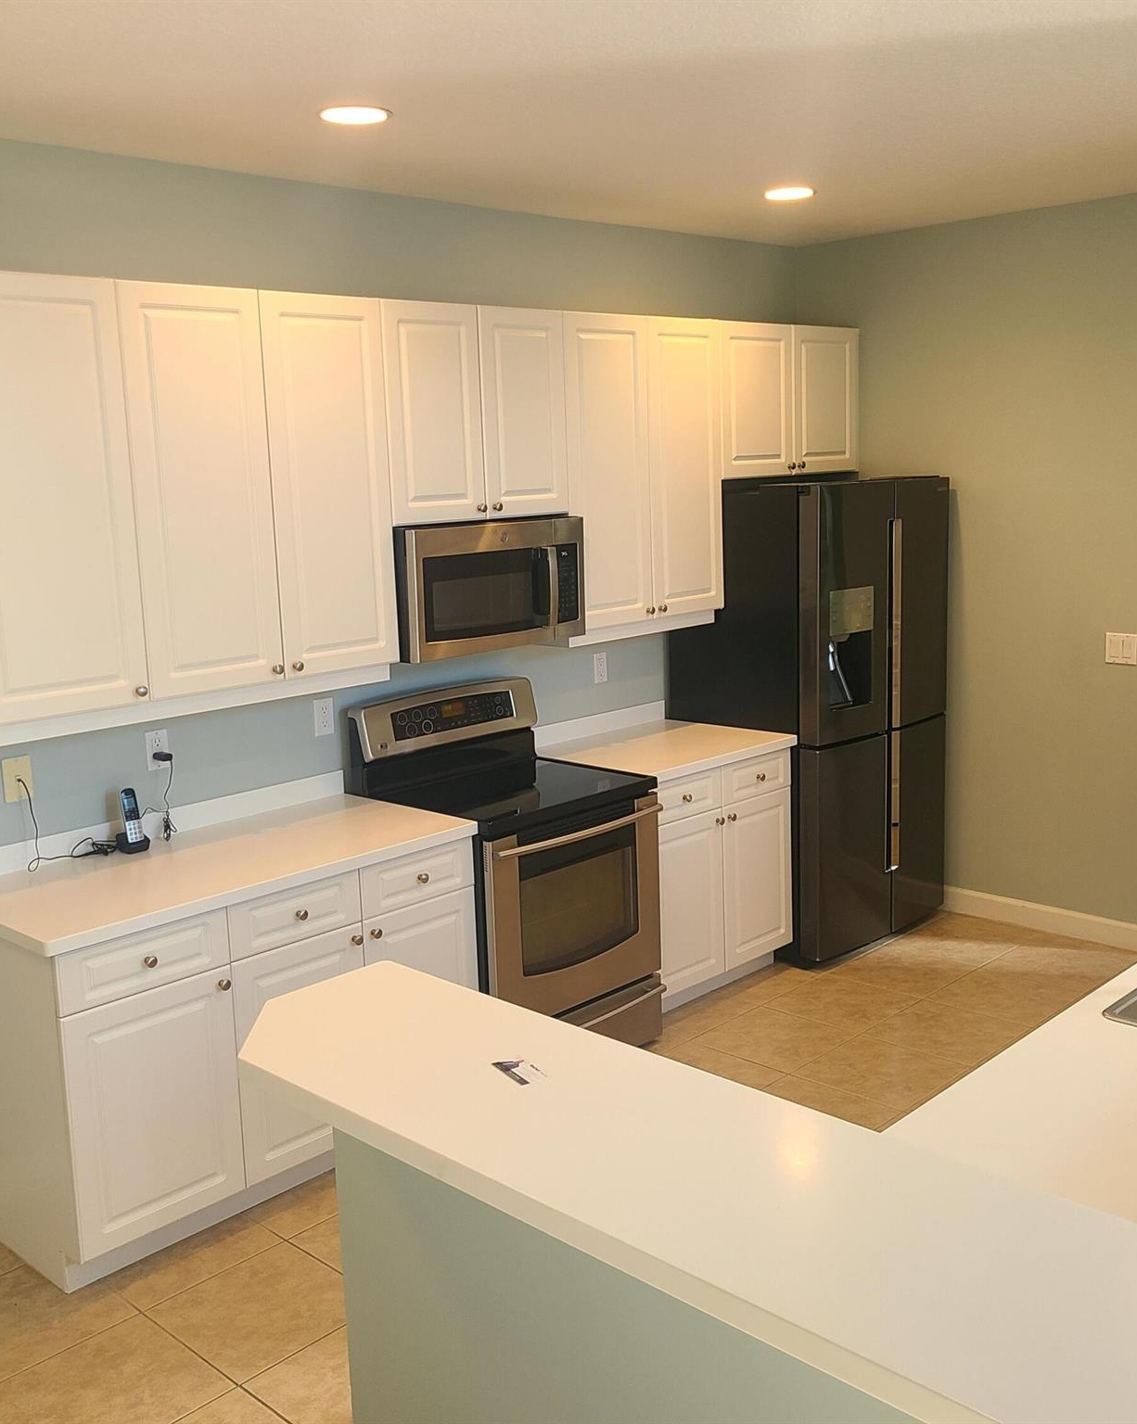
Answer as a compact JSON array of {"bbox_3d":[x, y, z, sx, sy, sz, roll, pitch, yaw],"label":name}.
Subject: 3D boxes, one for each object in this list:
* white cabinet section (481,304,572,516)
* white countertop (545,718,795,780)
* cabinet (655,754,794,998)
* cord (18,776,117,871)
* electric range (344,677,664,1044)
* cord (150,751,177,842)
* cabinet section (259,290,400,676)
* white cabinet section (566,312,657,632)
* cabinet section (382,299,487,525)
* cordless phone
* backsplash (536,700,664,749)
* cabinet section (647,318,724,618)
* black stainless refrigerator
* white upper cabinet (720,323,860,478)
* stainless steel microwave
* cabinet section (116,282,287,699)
[{"bbox_3d":[-0.257,-0.972,4.680,0.332,0.653,0.371,8,14,43],"label":"white cabinet section"},{"bbox_3d":[0.332,0.133,5.213,0.648,0.037,0.807,8,14,43],"label":"white countertop"},{"bbox_3d":[0.332,0.584,5.289,0.632,0.877,0.812,8,14,43],"label":"cabinet"},{"bbox_3d":[-1.357,0.284,3.863,0.085,0.247,0.260,8,14,43],"label":"cord"},{"bbox_3d":[-0.190,0.544,4.654,0.708,1.230,0.763,8,14,43],"label":"electric range"},{"bbox_3d":[-1.152,0.238,4.073,0.075,0.250,0.065,8,14,43],"label":"cord"},{"bbox_3d":[-0.787,-0.657,4.169,0.332,1.058,0.415,8,14,43],"label":"cabinet section"},{"bbox_3d":[0.026,-0.831,4.996,0.332,1.058,0.425,8,14,43],"label":"white cabinet section"},{"bbox_3d":[-0.517,-0.915,4.414,0.332,0.653,0.382,8,14,43],"label":"cabinet section"},{"bbox_3d":[-1.216,0.300,3.977,0.087,0.168,0.084,8,14,43],"label":"cordless phone"},{"bbox_3d":[0.106,0.046,5.422,0.020,0.076,0.798,8,14,43],"label":"backsplash"},{"bbox_3d":[0.315,-0.893,5.290,0.332,1.058,0.408,8,14,43],"label":"cabinet section"},{"bbox_3d":[0.988,-0.007,5.772,0.765,1.828,0.912,8,14,43],"label":"black stainless refrigerator"},{"bbox_3d":[0.771,-1.234,5.710,0.334,0.569,0.923,8,14,43],"label":"white upper cabinet"},{"bbox_3d":[-0.332,-0.414,4.605,0.415,0.403,0.756,8,14,43],"label":"stainless steel microwave"},{"bbox_3d":[-1.076,-0.595,3.875,0.332,1.058,0.418,8,14,43],"label":"cabinet section"}]

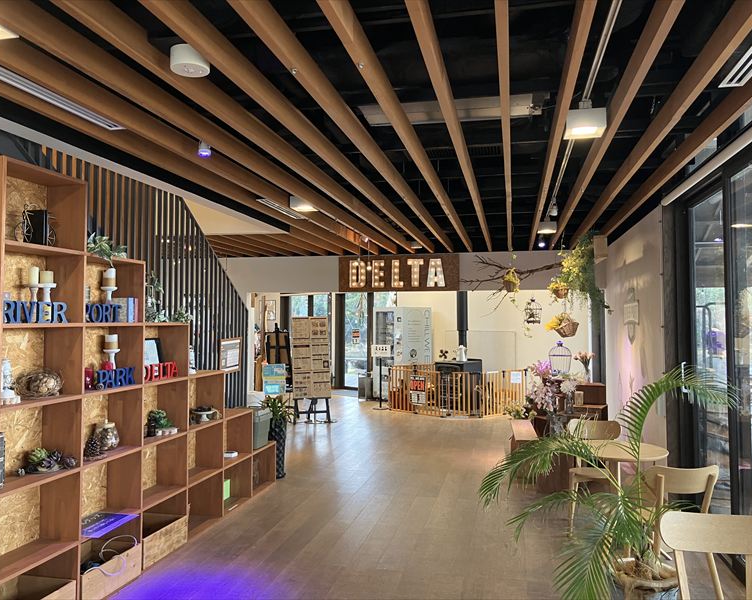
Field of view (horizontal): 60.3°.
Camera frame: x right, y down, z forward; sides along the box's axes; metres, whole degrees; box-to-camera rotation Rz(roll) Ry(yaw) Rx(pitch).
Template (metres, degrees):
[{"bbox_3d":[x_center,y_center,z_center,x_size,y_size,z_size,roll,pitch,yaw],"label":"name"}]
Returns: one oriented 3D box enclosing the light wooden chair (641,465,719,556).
[{"bbox_3d":[1.667,1.289,3.693,0.440,0.760,0.490,0,-2,2],"label":"light wooden chair"}]

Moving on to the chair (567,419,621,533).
[{"bbox_3d":[1.669,1.331,4.898,0.440,0.760,0.510,0,-2,14],"label":"chair"}]

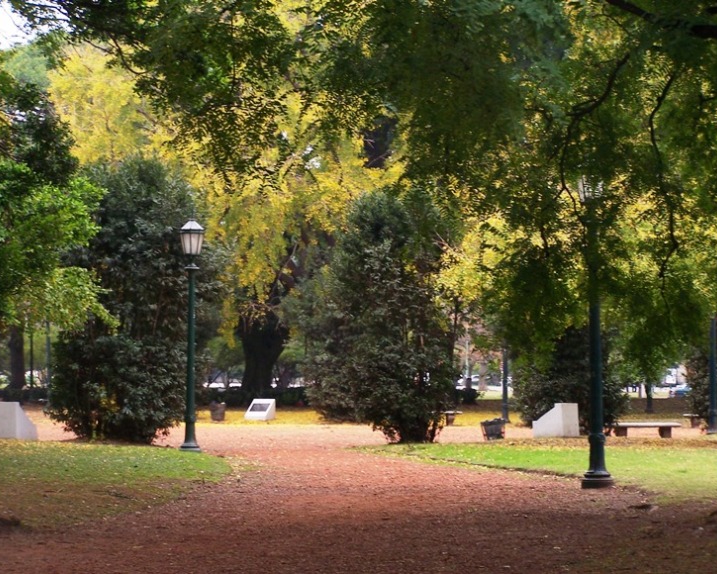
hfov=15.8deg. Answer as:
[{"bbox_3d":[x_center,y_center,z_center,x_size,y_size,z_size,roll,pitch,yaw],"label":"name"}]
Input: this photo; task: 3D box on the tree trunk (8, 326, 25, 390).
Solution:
[{"bbox_3d":[-15.869,3.318,120.000,0.750,3.150,0.750,0,-2,0],"label":"tree trunk"}]

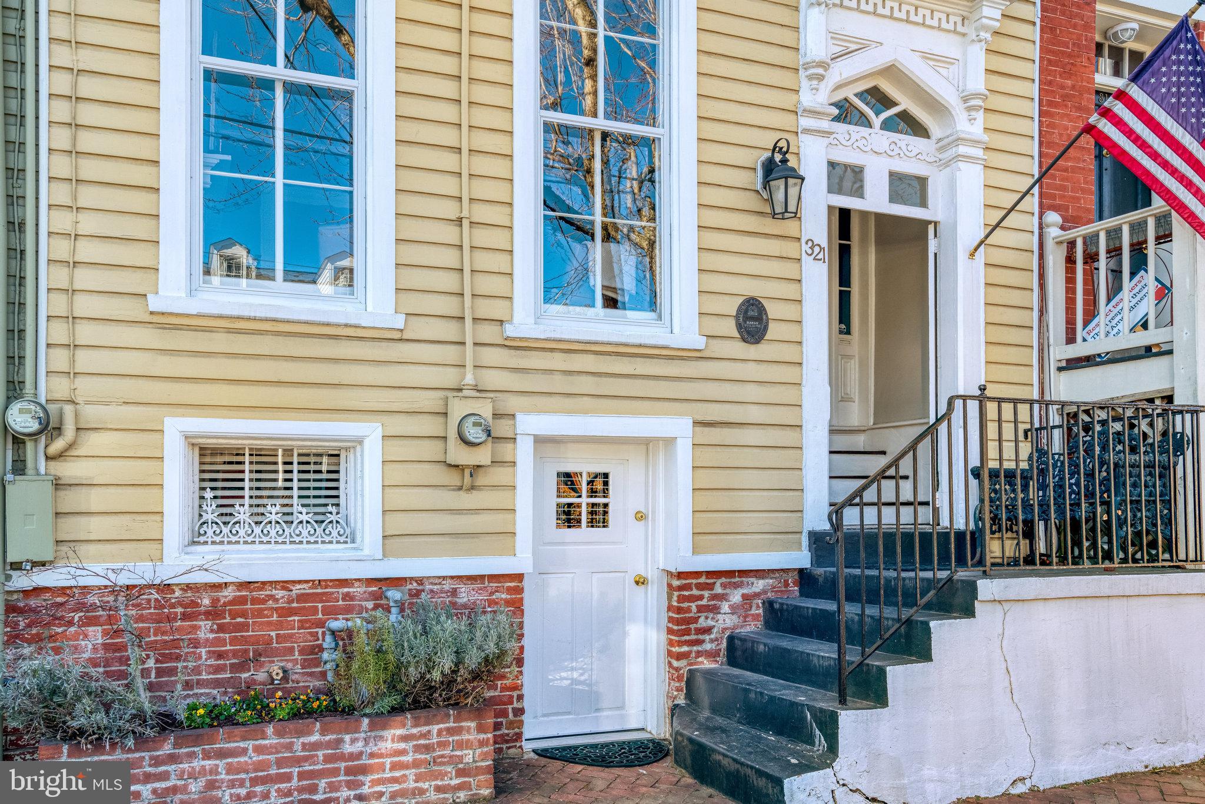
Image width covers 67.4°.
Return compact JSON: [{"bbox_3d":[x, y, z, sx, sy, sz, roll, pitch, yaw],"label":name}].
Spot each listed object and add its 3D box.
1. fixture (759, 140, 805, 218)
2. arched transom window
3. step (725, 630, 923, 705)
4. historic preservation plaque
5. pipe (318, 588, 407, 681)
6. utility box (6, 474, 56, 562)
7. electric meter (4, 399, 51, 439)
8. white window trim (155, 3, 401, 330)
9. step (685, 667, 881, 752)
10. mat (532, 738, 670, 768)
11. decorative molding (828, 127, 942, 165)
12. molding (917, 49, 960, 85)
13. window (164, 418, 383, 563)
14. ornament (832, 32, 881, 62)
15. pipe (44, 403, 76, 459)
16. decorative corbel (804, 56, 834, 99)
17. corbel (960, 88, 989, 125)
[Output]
[{"bbox_3d":[1.026,-1.284,5.231,0.210,0.420,0.270,2,-5,-19],"label":"fixture"},{"bbox_3d":[1.752,-1.842,5.786,0.760,0.300,0.070,2,-5,-19],"label":"arched transom window"},{"bbox_3d":[1.135,1.374,4.755,0.247,0.185,1.294,2,-5,-24],"label":"step"},{"bbox_3d":[0.976,-0.527,5.884,0.235,0.295,0.025,1,-2,-20],"label":"historic preservation plaque"},{"bbox_3d":[-1.309,1.278,4.939,0.440,0.500,0.160,1,-2,-20],"label":"pipe"},{"bbox_3d":[-2.806,0.570,4.434,0.205,0.420,0.120,1,-2,-20],"label":"utility box"},{"bbox_3d":[-2.631,0.073,4.108,0.180,0.185,0.110,2,-5,-19],"label":"electric meter"},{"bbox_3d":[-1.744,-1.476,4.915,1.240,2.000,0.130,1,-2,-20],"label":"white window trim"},{"bbox_3d":[0.895,1.567,4.676,0.261,0.206,1.292,2,-5,-24],"label":"step"},{"bbox_3d":[-0.014,2.050,5.301,0.800,0.020,0.430,1,-2,-20],"label":"mat"},{"bbox_3d":[1.967,-1.813,6.390,1.000,0.150,0.050,1,-2,-20],"label":"decorative molding"},{"bbox_3d":[2.138,-2.130,5.755,0.310,0.195,0.050,2,-5,-19],"label":"molding"},{"bbox_3d":[-1.764,0.465,4.887,1.110,0.760,0.120,1,-2,-20],"label":"window"},{"bbox_3d":[1.716,-2.399,6.112,0.420,0.200,0.050,1,-2,-20],"label":"ornament"},{"bbox_3d":[-2.693,0.145,4.485,0.140,0.270,0.100,1,-2,-20],"label":"pipe"},{"bbox_3d":[1.294,-1.933,5.393,0.155,0.210,0.125,2,-5,-19],"label":"decorative corbel"},{"bbox_3d":[2.365,-1.882,5.746,0.155,0.210,0.125,2,-5,-19],"label":"corbel"}]

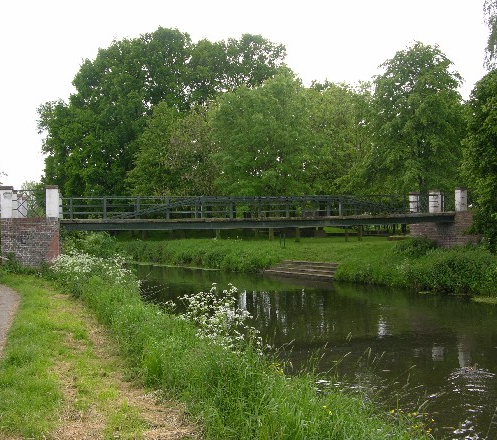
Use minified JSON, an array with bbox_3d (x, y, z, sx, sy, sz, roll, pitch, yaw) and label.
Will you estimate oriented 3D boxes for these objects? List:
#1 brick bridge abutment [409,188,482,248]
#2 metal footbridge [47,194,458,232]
[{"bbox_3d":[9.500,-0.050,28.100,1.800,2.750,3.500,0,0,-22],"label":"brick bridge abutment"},{"bbox_3d":[1.050,-0.340,24.200,16.800,1.380,1.900,0,0,-22],"label":"metal footbridge"}]

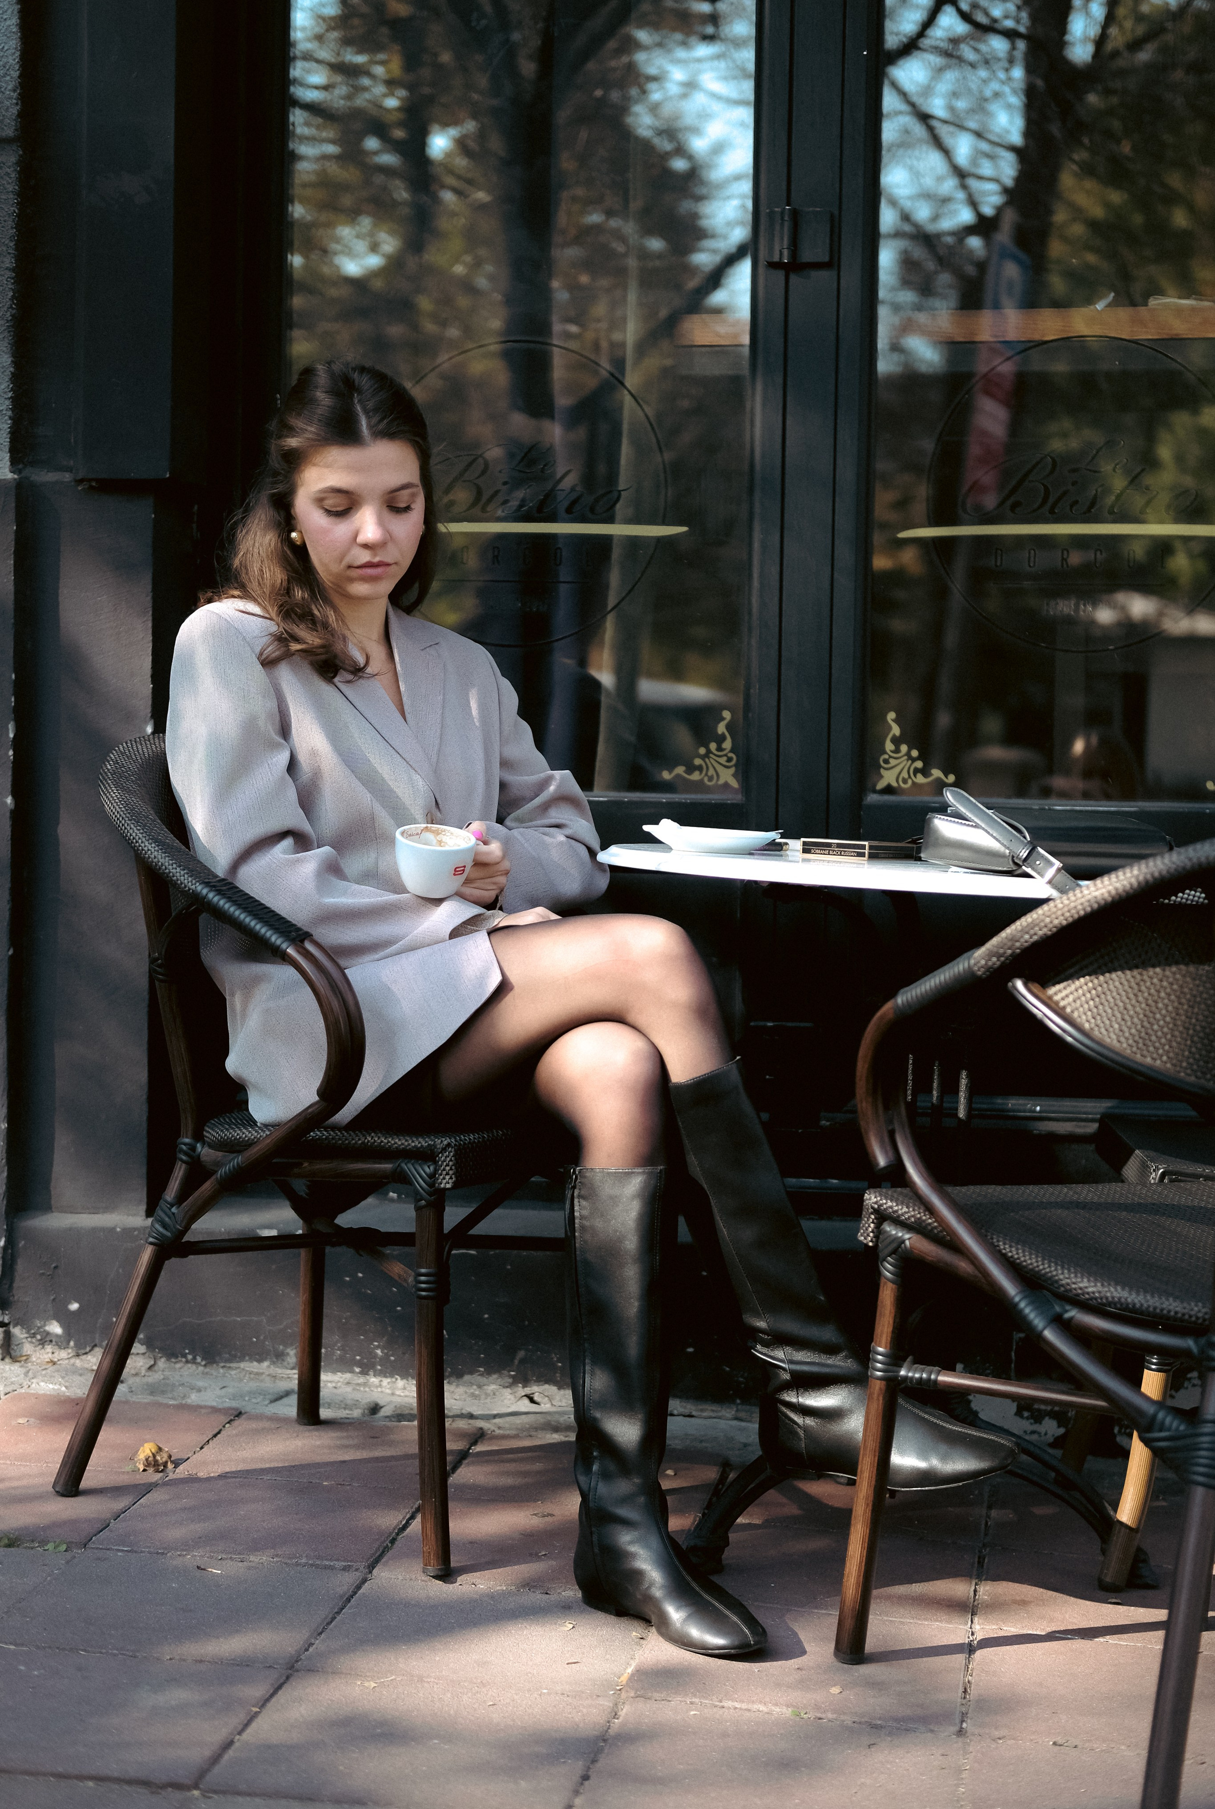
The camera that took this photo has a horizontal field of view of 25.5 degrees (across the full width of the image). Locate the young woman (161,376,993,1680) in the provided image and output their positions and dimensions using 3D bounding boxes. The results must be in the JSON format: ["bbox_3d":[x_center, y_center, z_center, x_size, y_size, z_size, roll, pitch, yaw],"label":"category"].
[{"bbox_3d":[-0.082,0.050,2.885,0.935,1.298,0.520,5,5,44],"label":"young woman"}]

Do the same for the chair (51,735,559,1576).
[{"bbox_3d":[-0.302,0.244,3.078,0.580,0.860,0.540,3,4,30],"label":"chair"}]

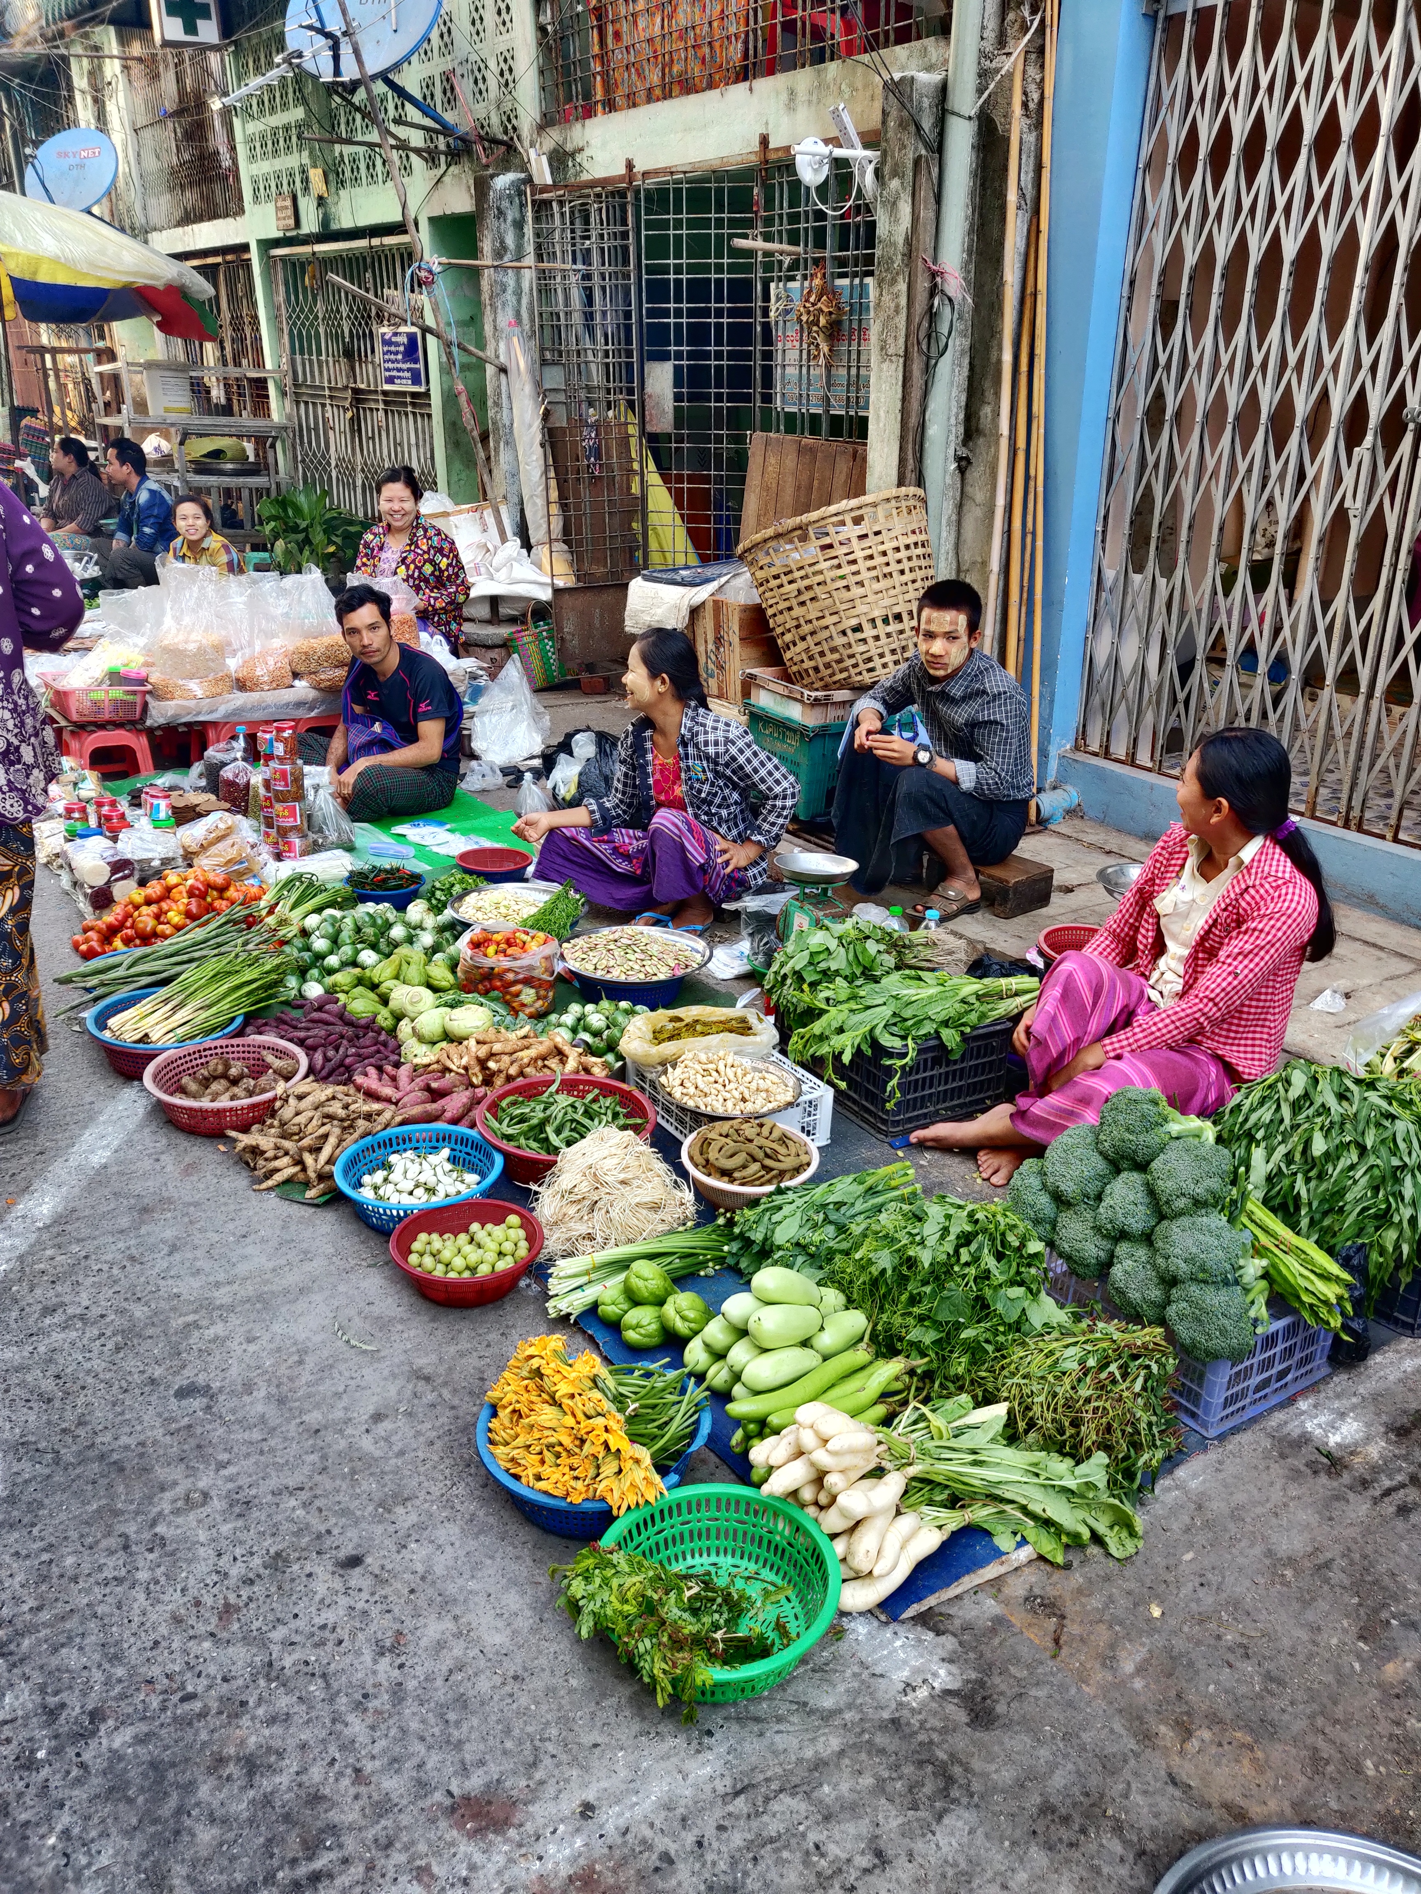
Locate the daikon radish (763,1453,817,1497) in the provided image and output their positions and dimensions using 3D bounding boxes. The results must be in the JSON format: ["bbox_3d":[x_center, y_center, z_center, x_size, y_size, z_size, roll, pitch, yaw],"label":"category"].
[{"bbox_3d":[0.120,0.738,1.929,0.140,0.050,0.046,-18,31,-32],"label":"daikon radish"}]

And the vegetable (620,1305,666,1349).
[{"bbox_3d":[-0.111,0.624,2.249,0.075,0.073,0.088,9,27,18],"label":"vegetable"}]

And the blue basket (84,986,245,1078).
[{"bbox_3d":[-1.239,0.203,3.134,0.342,0.100,0.342,0,23,0],"label":"blue basket"}]

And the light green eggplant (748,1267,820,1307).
[{"bbox_3d":[0.118,0.547,2.203,0.125,0.066,0.064,9,25,19],"label":"light green eggplant"}]

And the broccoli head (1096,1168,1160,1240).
[{"bbox_3d":[0.657,0.406,2.150,0.120,0.115,0.115,0,26,0],"label":"broccoli head"}]

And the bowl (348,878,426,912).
[{"bbox_3d":[-0.959,-0.161,4.054,0.245,0.090,0.245,-1,25,0],"label":"bowl"}]

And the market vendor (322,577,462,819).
[{"bbox_3d":[-1.191,-0.910,4.867,0.600,0.748,0.580,-20,30,-38],"label":"market vendor"}]

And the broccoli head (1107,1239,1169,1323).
[{"bbox_3d":[0.657,0.510,2.082,0.120,0.120,0.115,-17,30,-31],"label":"broccoli head"}]

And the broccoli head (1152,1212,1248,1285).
[{"bbox_3d":[0.761,0.469,2.130,0.125,0.125,0.135,-12,-19,36],"label":"broccoli head"}]

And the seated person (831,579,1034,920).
[{"bbox_3d":[0.633,-0.551,3.670,0.620,0.844,0.500,-14,27,-29],"label":"seated person"}]

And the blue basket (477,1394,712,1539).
[{"bbox_3d":[-0.163,0.723,1.948,0.328,0.100,0.328,0,23,0],"label":"blue basket"}]

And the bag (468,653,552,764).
[{"bbox_3d":[-0.758,-0.912,5.118,0.300,0.370,0.240,-5,26,-9],"label":"bag"}]

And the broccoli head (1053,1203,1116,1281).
[{"bbox_3d":[0.614,0.485,2.246,0.115,0.115,0.125,-4,-7,27],"label":"broccoli head"}]

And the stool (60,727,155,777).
[{"bbox_3d":[-2.434,-0.795,5.481,0.330,0.200,0.280,-13,26,-27],"label":"stool"}]

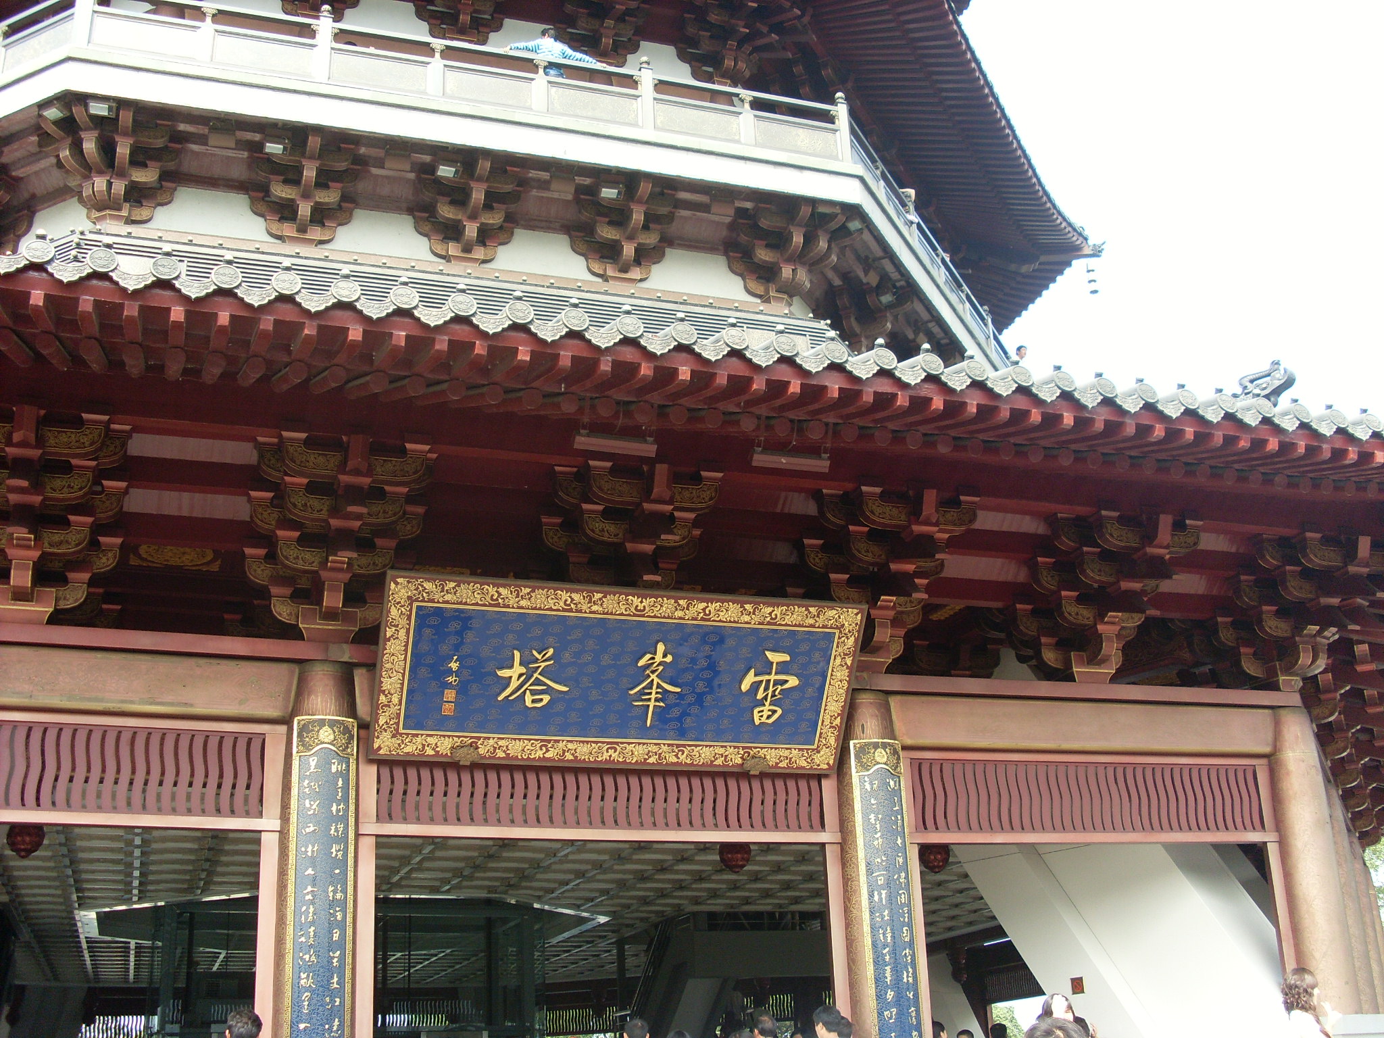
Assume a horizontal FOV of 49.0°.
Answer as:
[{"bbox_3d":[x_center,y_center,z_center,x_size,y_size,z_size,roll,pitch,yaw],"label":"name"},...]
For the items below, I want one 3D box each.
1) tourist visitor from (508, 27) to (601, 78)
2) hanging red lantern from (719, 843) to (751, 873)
[{"bbox_3d":[-1.795,-5.740,19.834,1.380,1.680,0.450,5,-22,-18],"label":"tourist visitor"},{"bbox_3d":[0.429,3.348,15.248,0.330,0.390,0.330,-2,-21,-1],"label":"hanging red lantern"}]

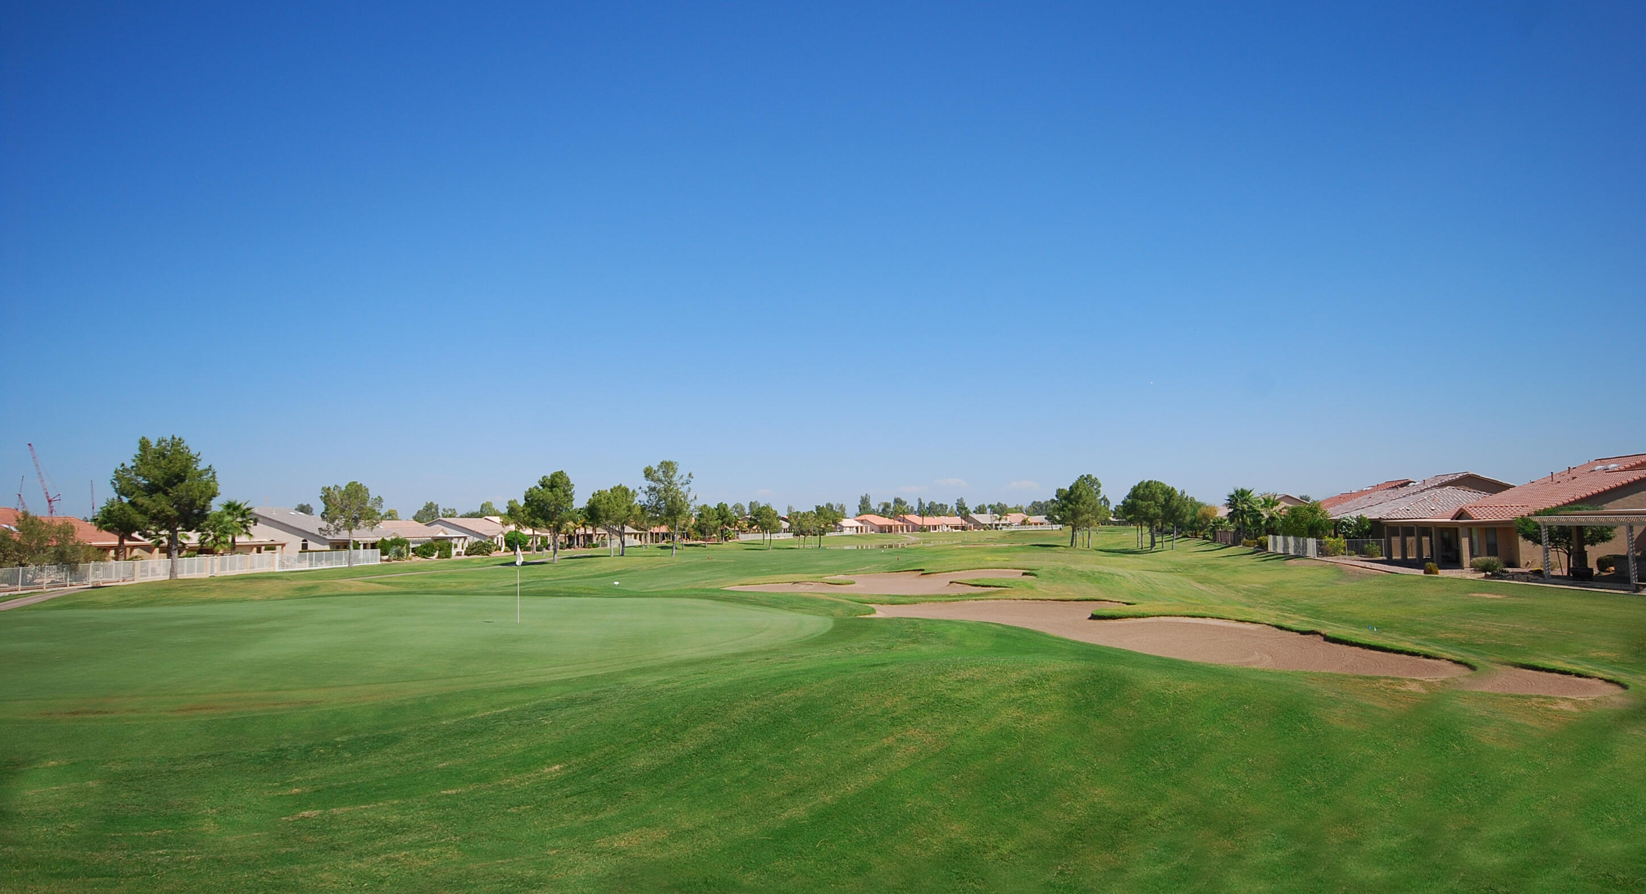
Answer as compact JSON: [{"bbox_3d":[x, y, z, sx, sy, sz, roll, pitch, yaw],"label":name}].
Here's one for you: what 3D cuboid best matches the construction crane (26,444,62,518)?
[{"bbox_3d":[-772.520,35.730,1000.000,28.000,78.000,9.000,2,-5,-30],"label":"construction crane"}]

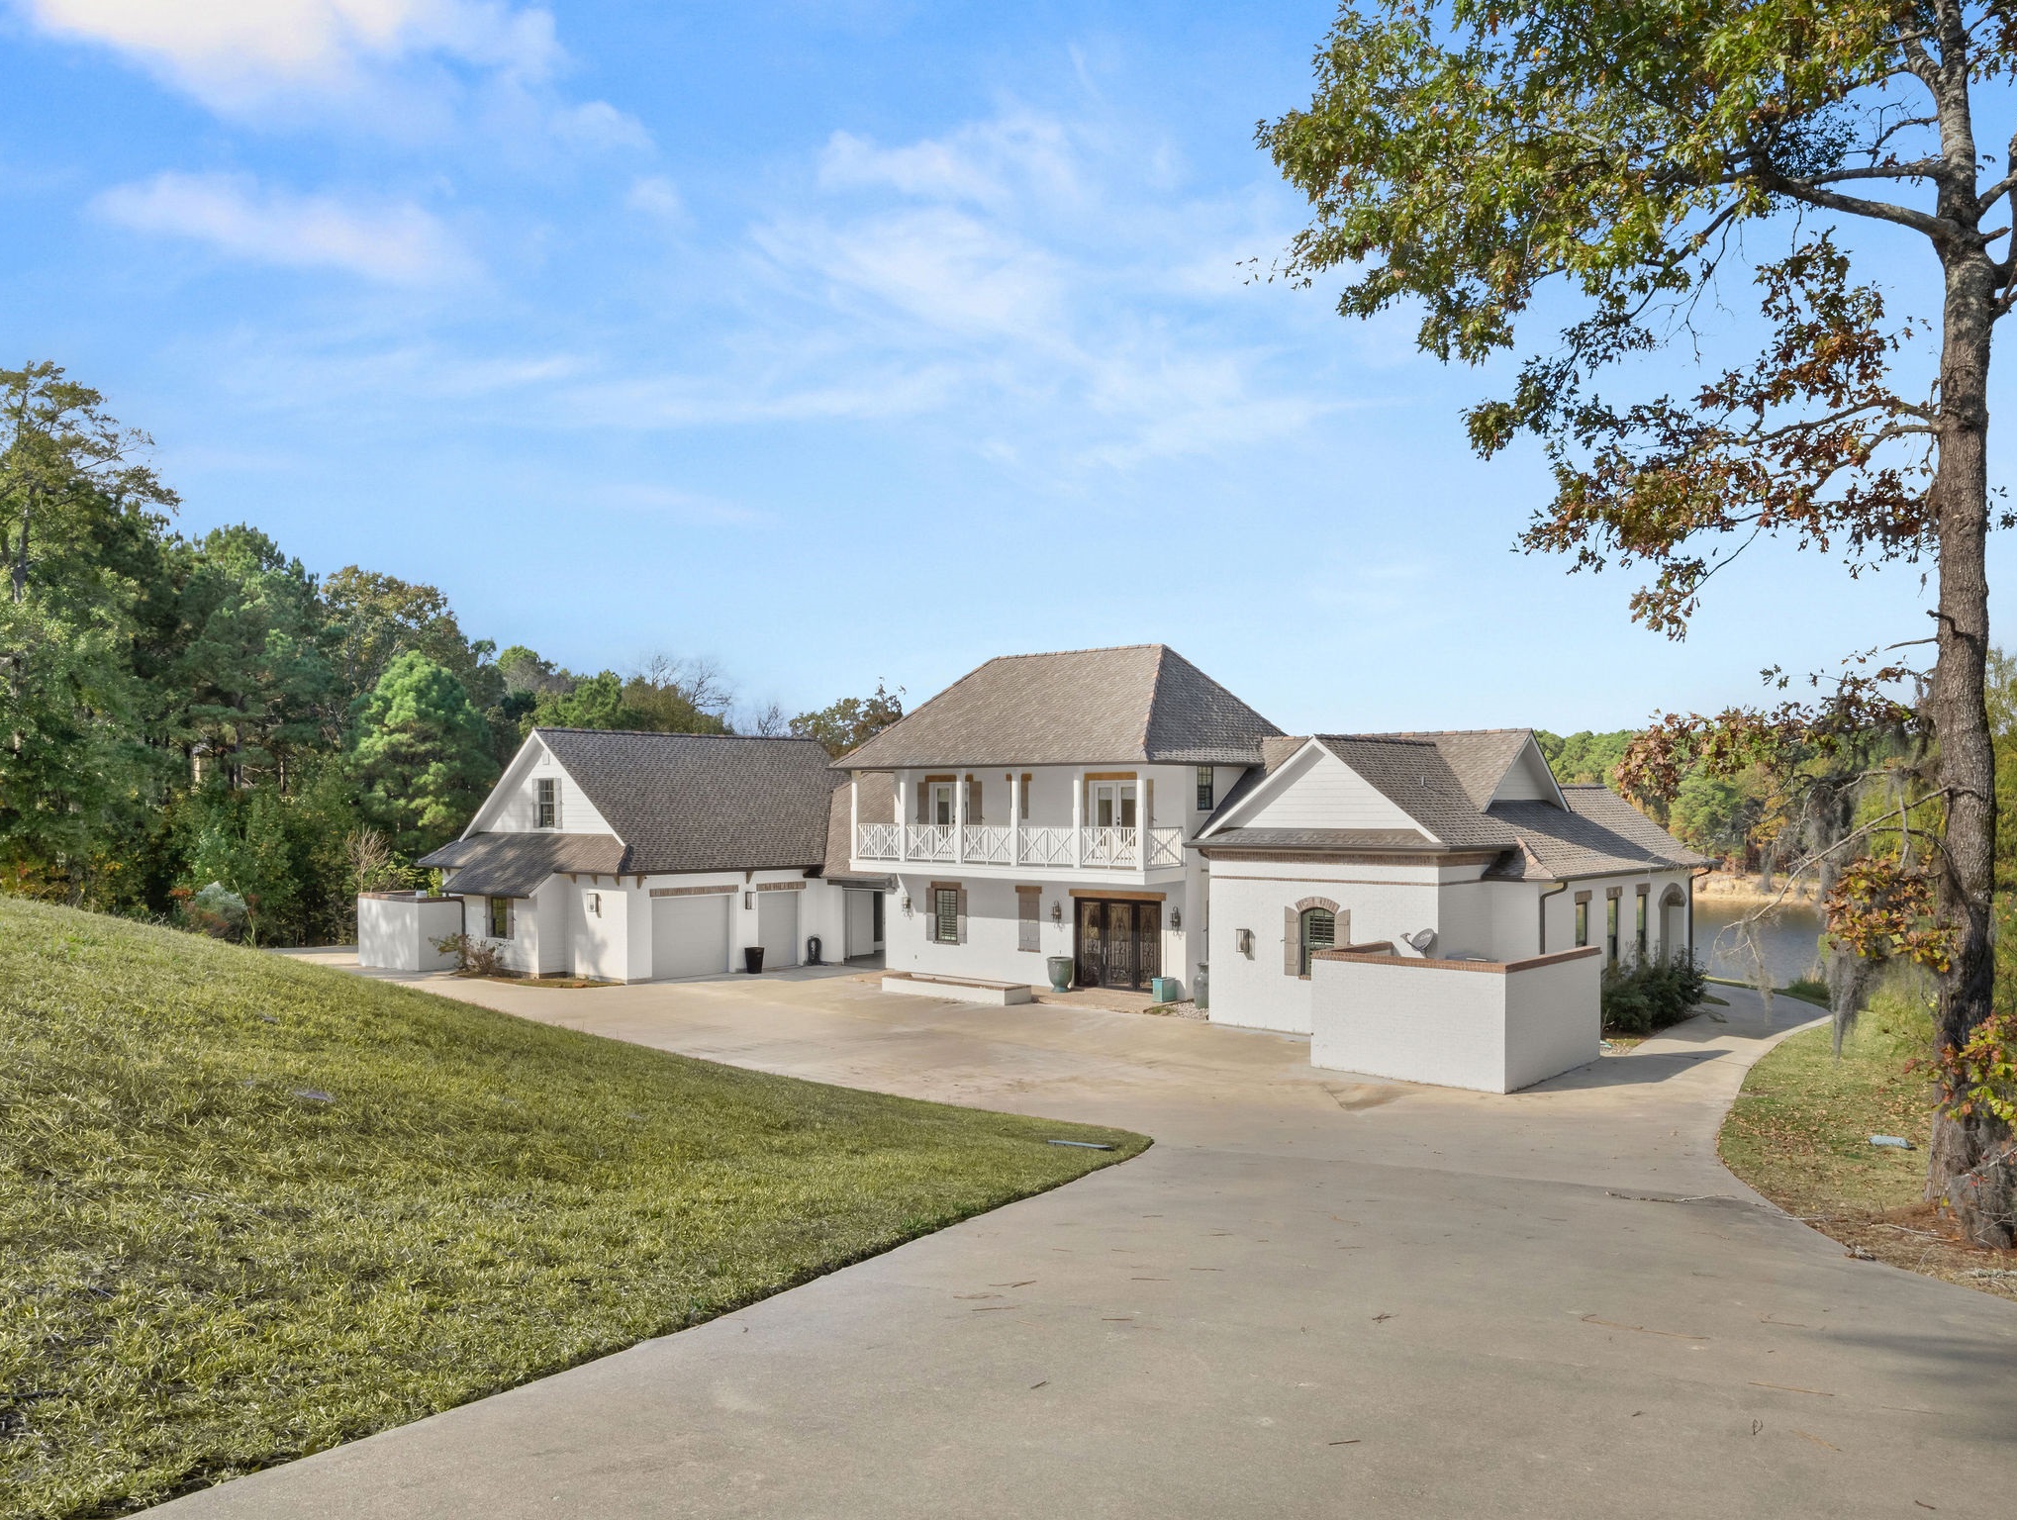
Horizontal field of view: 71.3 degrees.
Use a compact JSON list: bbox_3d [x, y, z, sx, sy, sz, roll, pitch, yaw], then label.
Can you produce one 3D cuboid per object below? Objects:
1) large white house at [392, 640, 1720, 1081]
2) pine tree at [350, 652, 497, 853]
[{"bbox_3d":[0.317,1.640,43.652,36.300,10.300,22.400,-2,-2,42],"label":"large white house"},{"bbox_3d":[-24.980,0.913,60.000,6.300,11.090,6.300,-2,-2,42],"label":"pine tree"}]

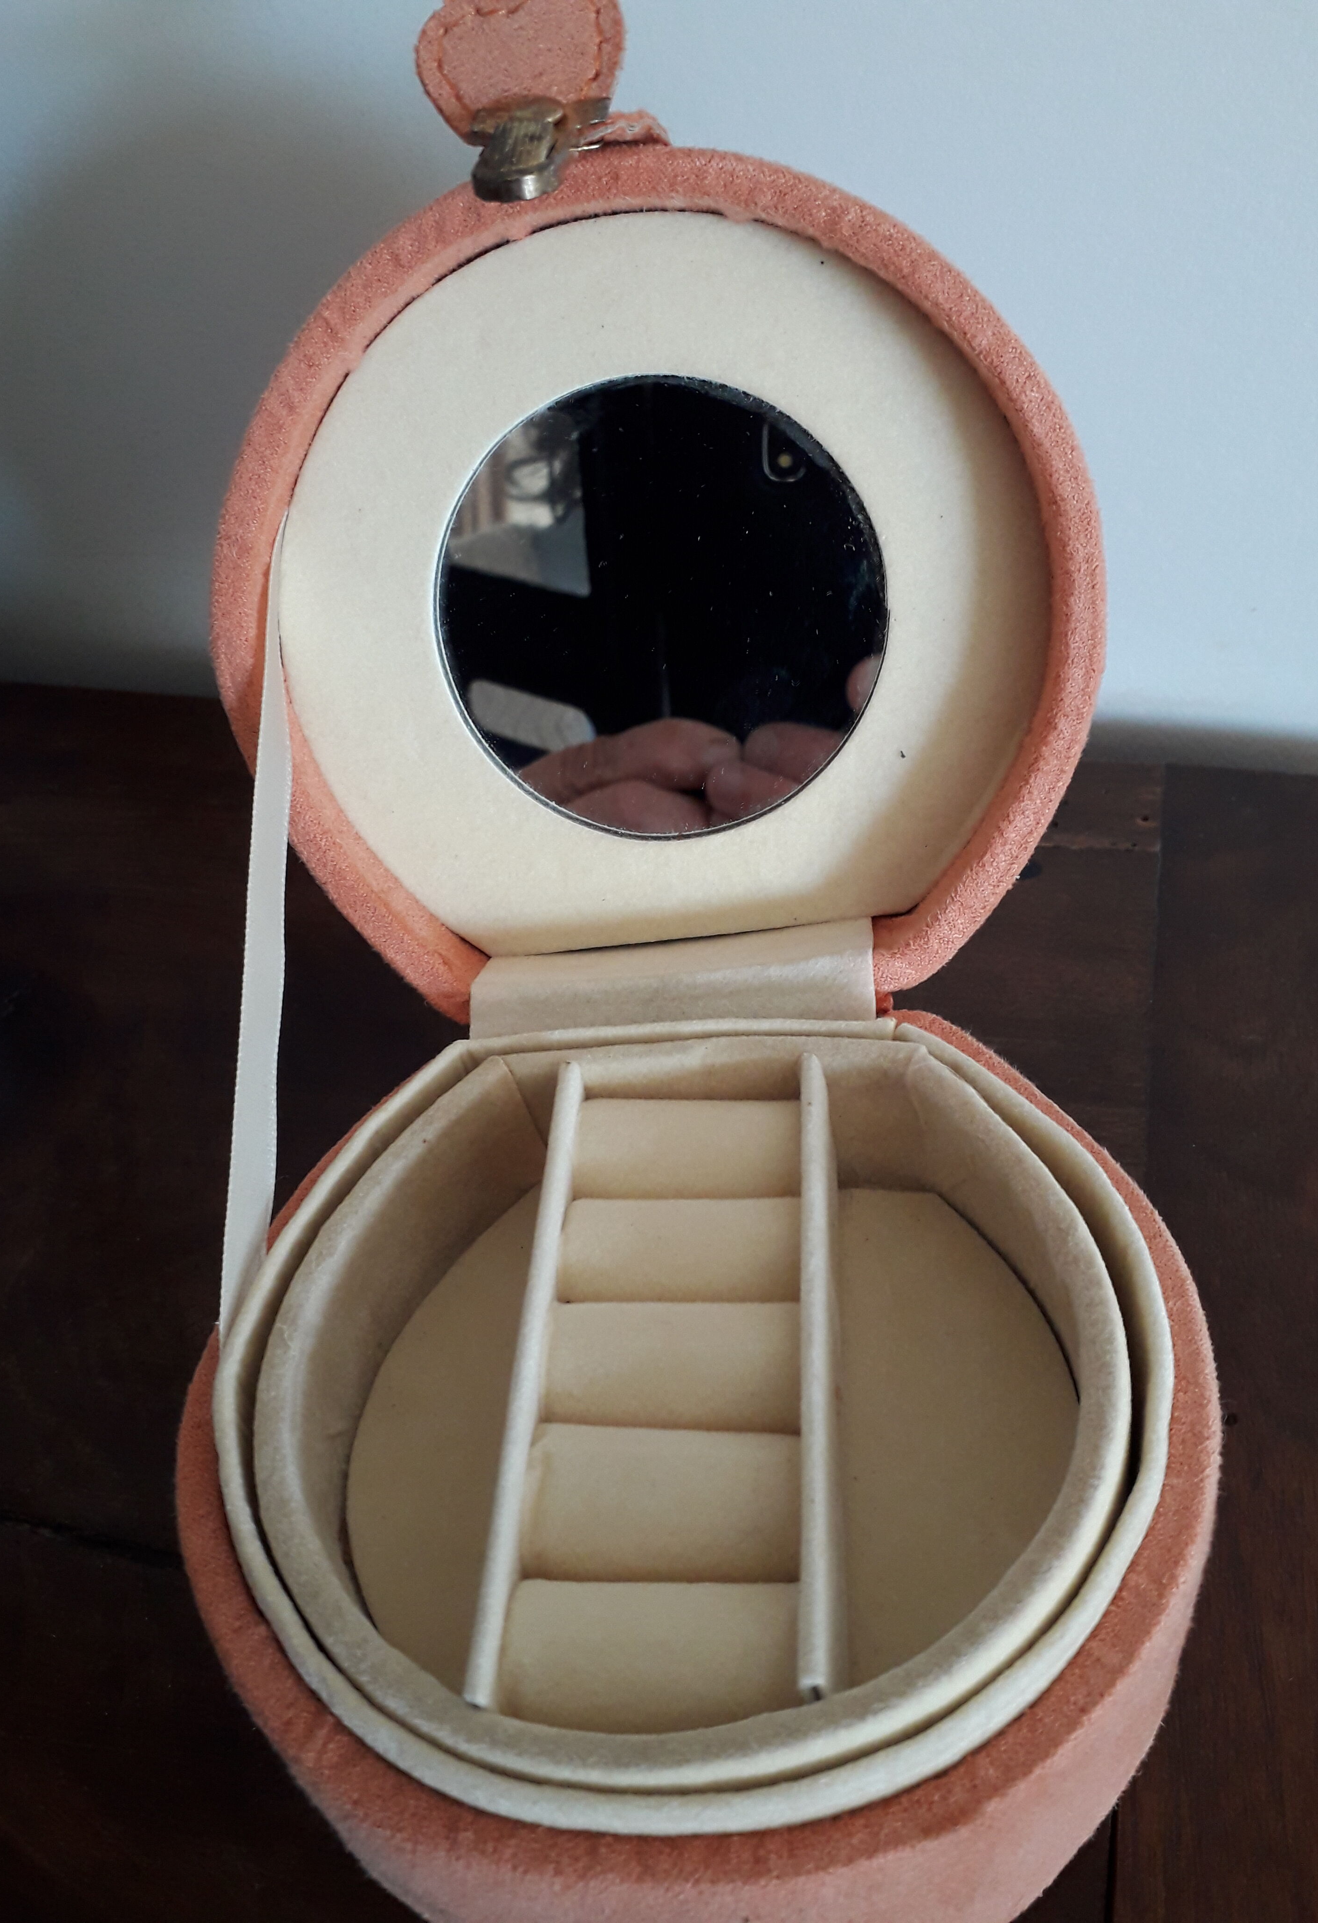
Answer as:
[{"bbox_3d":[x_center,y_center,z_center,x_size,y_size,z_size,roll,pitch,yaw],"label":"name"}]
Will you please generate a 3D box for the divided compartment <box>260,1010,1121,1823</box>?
[{"bbox_3d":[0.004,0.056,0.181,0.108,0.036,0.100,-2,42,6],"label":"divided compartment"}]

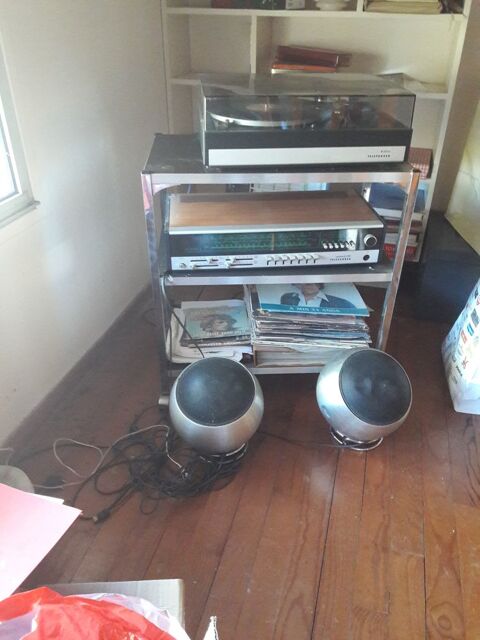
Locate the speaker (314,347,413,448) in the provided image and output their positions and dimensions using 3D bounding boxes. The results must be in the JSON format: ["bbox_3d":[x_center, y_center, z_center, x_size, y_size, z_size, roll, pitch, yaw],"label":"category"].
[{"bbox_3d":[0.331,0.204,1.387,0.246,0.253,0.246,-14,35,-22],"label":"speaker"}]

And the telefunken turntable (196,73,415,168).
[{"bbox_3d":[0.148,-0.544,1.378,0.491,0.157,0.388,-2,32,-4],"label":"telefunken turntable"}]

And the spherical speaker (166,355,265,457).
[{"bbox_3d":[-0.060,0.227,1.354,0.244,0.247,0.244,0,32,0],"label":"spherical speaker"}]

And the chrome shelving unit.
[{"bbox_3d":[0.089,-0.154,1.550,0.655,0.686,0.378,-1,32,-2],"label":"chrome shelving unit"}]

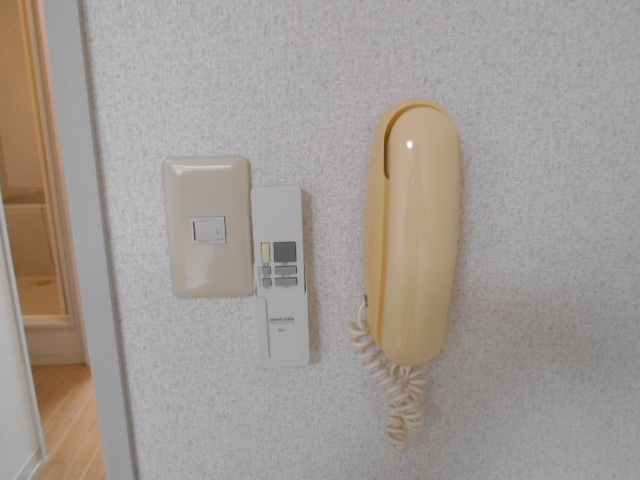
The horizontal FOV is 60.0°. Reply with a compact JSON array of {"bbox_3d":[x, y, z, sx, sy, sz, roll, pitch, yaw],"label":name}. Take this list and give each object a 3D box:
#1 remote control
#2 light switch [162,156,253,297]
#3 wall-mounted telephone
[{"bbox_3d":[-0.032,0.032,0.461,0.043,0.161,0.023,-2,19,-2],"label":"remote control"},{"bbox_3d":[-0.090,-0.007,0.452,0.070,0.120,0.010,-1,19,-2],"label":"light switch"},{"bbox_3d":[0.067,0.053,0.450,0.079,0.324,0.066,0,19,-3],"label":"wall-mounted telephone"}]

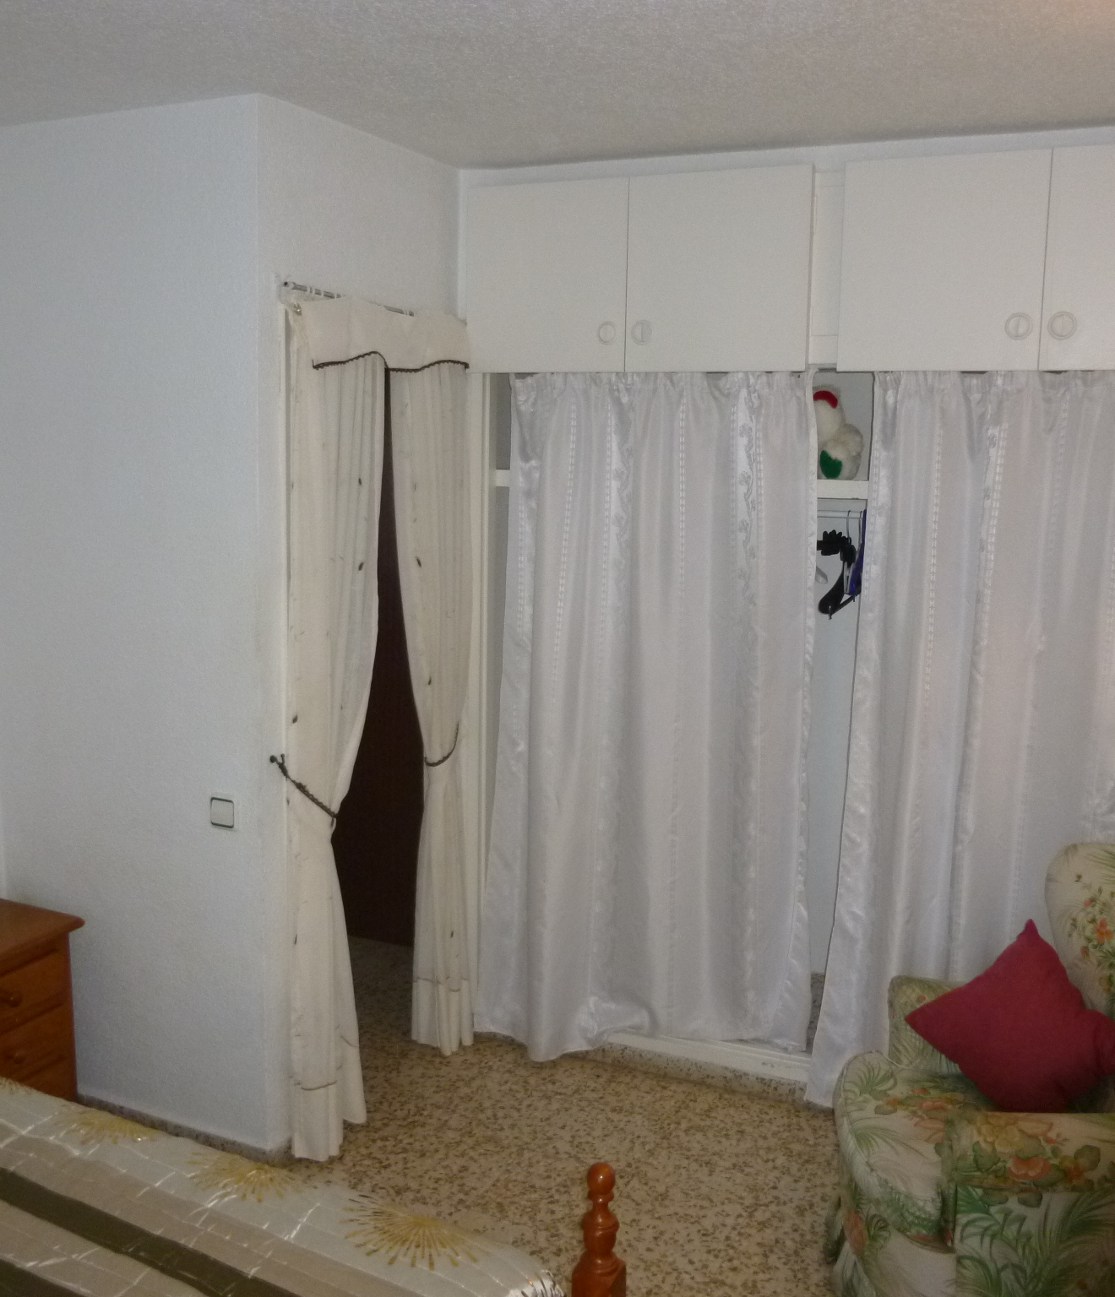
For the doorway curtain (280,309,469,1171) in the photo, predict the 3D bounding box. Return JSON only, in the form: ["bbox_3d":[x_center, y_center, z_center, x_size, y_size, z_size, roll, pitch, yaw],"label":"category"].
[{"bbox_3d":[-0.429,0.184,3.189,0.116,2.037,0.777,5,9,23],"label":"doorway curtain"}]

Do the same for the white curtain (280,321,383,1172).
[{"bbox_3d":[-0.522,0.237,2.994,0.105,1.985,0.357,5,9,23],"label":"white curtain"}]

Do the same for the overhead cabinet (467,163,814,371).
[{"bbox_3d":[0.280,-0.986,3.416,0.941,0.491,0.500,5,9,23],"label":"overhead cabinet"}]

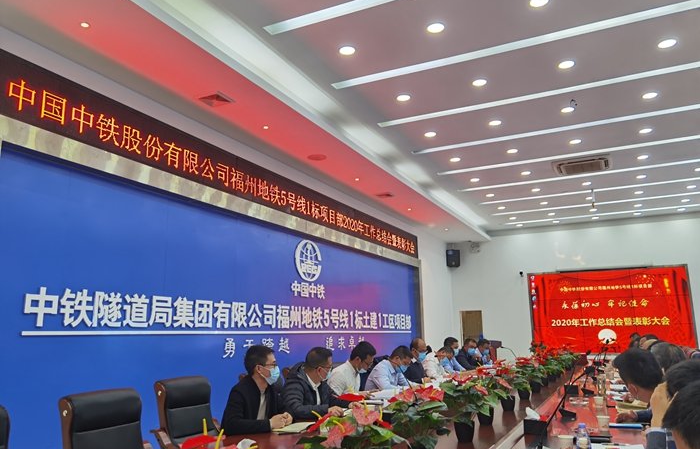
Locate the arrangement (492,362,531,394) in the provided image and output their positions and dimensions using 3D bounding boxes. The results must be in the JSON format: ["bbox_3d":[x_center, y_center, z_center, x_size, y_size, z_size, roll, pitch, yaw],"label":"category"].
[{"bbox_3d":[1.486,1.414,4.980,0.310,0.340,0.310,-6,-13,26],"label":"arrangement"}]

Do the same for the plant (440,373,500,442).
[{"bbox_3d":[0.703,1.125,3.360,0.330,0.410,0.330,-6,-13,26],"label":"plant"}]

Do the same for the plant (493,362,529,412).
[{"bbox_3d":[1.346,1.385,4.679,0.290,0.410,0.300,-6,-13,26],"label":"plant"}]

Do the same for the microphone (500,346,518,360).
[{"bbox_3d":[2.407,1.988,8.055,0.330,0.340,0.110,-6,-13,26],"label":"microphone"}]

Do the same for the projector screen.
[{"bbox_3d":[6.630,2.229,14.069,3.796,2.145,0.100,-6,-13,26],"label":"projector screen"}]

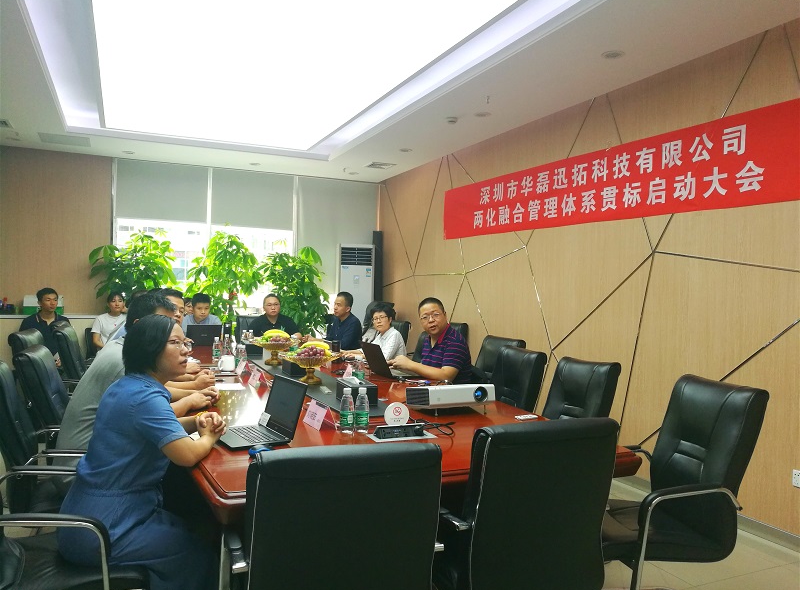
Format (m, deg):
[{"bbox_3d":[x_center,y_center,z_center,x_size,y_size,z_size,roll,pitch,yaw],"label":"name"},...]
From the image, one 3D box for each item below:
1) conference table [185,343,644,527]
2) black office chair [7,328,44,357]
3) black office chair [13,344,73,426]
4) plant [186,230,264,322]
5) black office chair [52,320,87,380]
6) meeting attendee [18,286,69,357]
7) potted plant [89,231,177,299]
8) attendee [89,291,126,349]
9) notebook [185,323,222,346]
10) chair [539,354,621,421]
[{"bbox_3d":[-0.822,0.920,4.425,1.720,0.750,5.070,1,1,-24],"label":"conference table"},{"bbox_3d":[-2.388,0.758,4.457,0.620,1.000,0.570,1,0,-18],"label":"black office chair"},{"bbox_3d":[-1.617,0.768,3.264,0.620,0.955,0.580,1,1,-20],"label":"black office chair"},{"bbox_3d":[-2.013,0.212,7.153,0.900,1.924,0.900,1,1,-24],"label":"plant"},{"bbox_3d":[-2.657,0.783,5.537,0.660,1.030,0.580,0,1,-17],"label":"black office chair"},{"bbox_3d":[-3.520,0.608,6.280,0.520,1.330,0.750,0,1,-42],"label":"meeting attendee"},{"bbox_3d":[-2.929,0.226,6.805,0.950,1.857,0.950,1,1,-24],"label":"potted plant"},{"bbox_3d":[-2.957,0.567,6.372,0.500,1.186,0.750,1,1,-24],"label":"attendee"},{"bbox_3d":[-1.950,0.394,6.190,0.345,0.220,0.310,1,1,-24],"label":"notebook"},{"bbox_3d":[0.814,0.872,3.275,0.660,1.030,0.580,0,1,-32],"label":"chair"}]

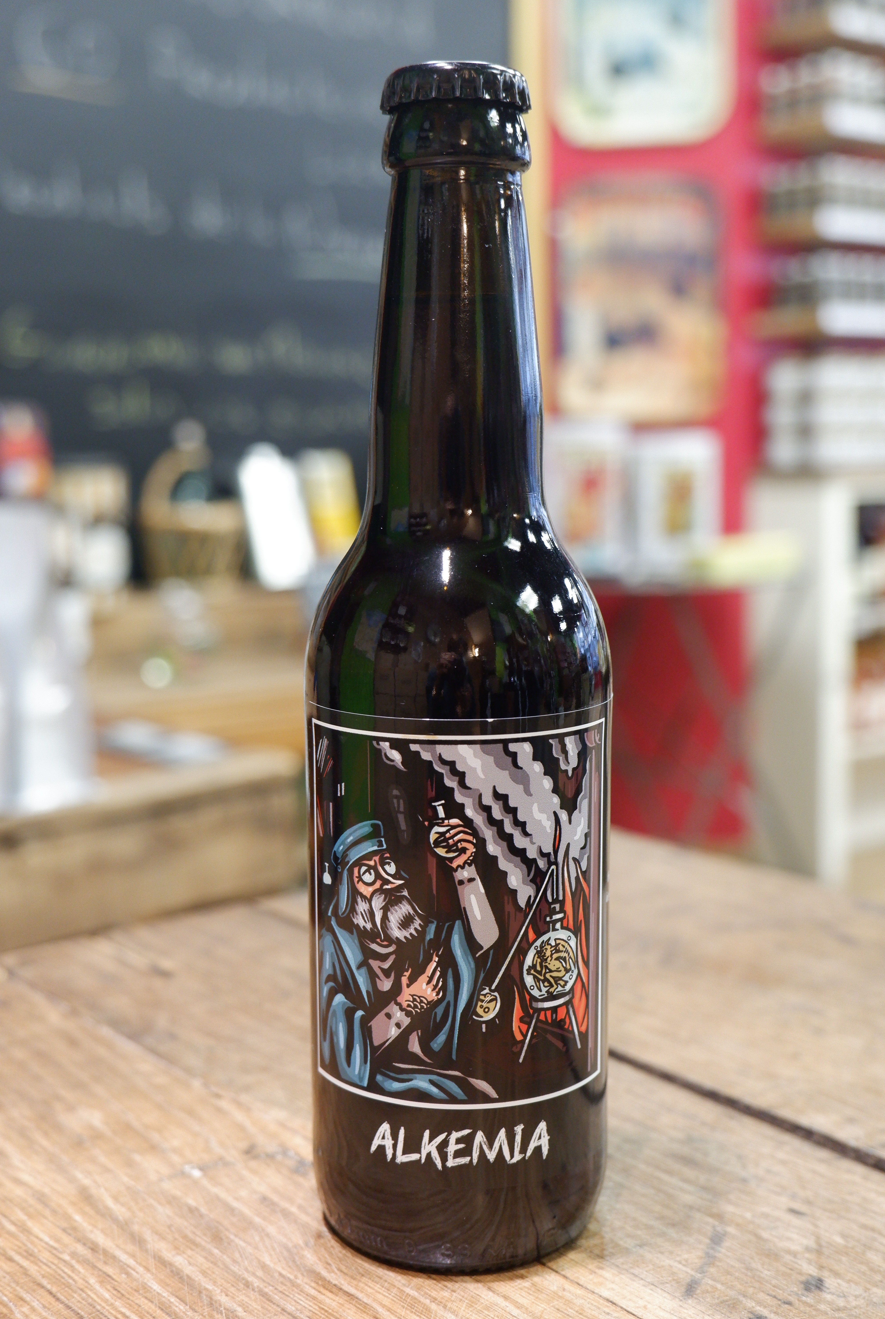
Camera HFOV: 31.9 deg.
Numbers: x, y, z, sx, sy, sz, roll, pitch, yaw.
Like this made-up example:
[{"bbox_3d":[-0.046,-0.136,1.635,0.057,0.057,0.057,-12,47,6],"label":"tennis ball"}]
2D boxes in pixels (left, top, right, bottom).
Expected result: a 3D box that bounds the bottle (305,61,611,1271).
[{"bbox_3d":[0.003,0.000,0.315,0.061,0.230,0.061,0,4,1],"label":"bottle"}]

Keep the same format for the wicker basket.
[{"bbox_3d":[-0.371,-0.220,2.300,0.155,0.205,0.165,-1,4,-9],"label":"wicker basket"}]

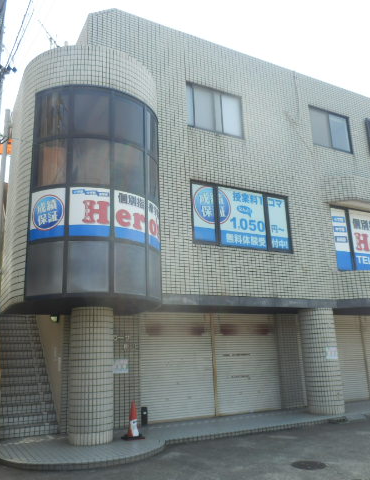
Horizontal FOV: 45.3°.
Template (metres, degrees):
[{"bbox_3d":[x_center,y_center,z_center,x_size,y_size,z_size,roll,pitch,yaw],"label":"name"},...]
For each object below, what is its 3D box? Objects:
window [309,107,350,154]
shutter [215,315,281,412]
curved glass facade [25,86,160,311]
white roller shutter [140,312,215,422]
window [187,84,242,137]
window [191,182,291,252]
[{"bbox_3d":[4.522,-3.378,13.733,1.681,1.299,0.150,6,-17,-28],"label":"window"},{"bbox_3d":[1.705,3.283,11.927,2.121,2.525,0.120,6,-17,-28],"label":"shutter"},{"bbox_3d":[-1.567,-0.850,8.853,2.850,4.157,1.150,6,-17,-28],"label":"curved glass facade"},{"bbox_3d":[-0.148,3.091,10.950,2.005,2.525,0.120,6,-17,-28],"label":"white roller shutter"},{"bbox_3d":[0.807,-3.373,11.661,1.717,1.264,0.150,6,-17,-28],"label":"window"},{"bbox_3d":[1.488,-0.533,11.215,3.003,1.585,0.150,6,-17,-28],"label":"window"}]

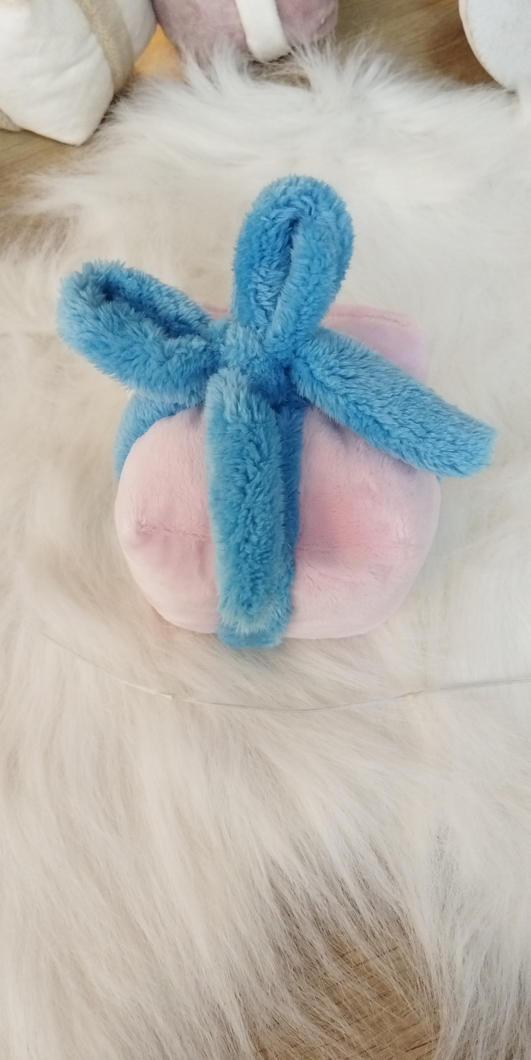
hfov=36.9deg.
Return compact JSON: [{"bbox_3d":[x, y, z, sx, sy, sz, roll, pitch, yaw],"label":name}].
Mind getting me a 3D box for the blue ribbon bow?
[{"bbox_3d":[0.002,-0.042,0.316,0.162,0.147,0.136,6,53,4],"label":"blue ribbon bow"}]

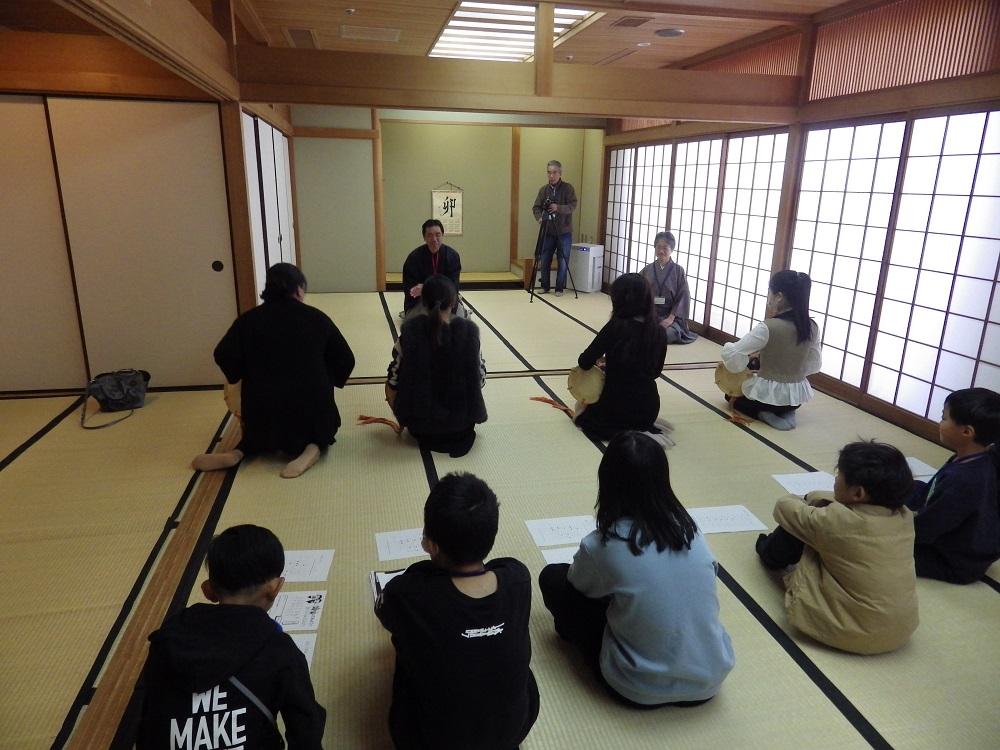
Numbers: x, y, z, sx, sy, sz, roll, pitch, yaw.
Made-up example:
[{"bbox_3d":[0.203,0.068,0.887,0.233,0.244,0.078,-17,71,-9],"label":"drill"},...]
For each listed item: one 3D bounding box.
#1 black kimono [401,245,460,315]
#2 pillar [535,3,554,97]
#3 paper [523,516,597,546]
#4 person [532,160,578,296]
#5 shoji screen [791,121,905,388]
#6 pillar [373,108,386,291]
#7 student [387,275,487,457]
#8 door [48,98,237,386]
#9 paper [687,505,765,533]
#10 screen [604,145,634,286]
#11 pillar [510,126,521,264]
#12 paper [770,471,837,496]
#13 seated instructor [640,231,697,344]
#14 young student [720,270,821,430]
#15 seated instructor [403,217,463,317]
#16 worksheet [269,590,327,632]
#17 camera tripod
[{"bbox_3d":[-0.710,-1.002,6.705,0.650,0.730,0.550,-3,17,-12],"label":"black kimono"},{"bbox_3d":[0.290,-2.140,4.208,0.110,0.560,0.100,-3,17,-12],"label":"pillar"},{"bbox_3d":[0.273,0.644,2.621,0.297,0.002,0.210,-2,17,-10],"label":"paper"},{"bbox_3d":[0.681,-1.854,8.093,0.580,1.660,0.420,2,17,4],"label":"person"},{"bbox_3d":[2.311,-0.818,4.459,0.040,1.760,0.920,-3,17,-12],"label":"shoji screen"},{"bbox_3d":[-1.533,-2.226,8.013,0.116,2.340,0.116,-3,17,-12],"label":"pillar"},{"bbox_3d":[-0.342,-0.081,3.460,0.530,0.900,0.640,-4,17,-15],"label":"student"},{"bbox_3d":[-2.260,-0.794,4.150,0.945,1.830,0.035,-3,17,-12],"label":"door"},{"bbox_3d":[0.963,0.620,2.739,0.297,0.003,0.210,-1,17,-8],"label":"paper"},{"bbox_3d":[1.496,-1.897,7.988,0.035,1.820,0.930,-3,17,-12],"label":"screen"},{"bbox_3d":[0.226,-2.639,9.328,0.110,2.000,0.110,-3,17,-12],"label":"pillar"},{"bbox_3d":[1.513,0.525,3.091,0.297,0.003,0.210,-1,17,-7],"label":"paper"},{"bbox_3d":[1.545,-0.801,5.869,0.520,0.950,0.600,8,18,21],"label":"seated instructor"},{"bbox_3d":[1.680,-0.197,3.938,0.550,0.900,0.660,-7,18,-24],"label":"young student"},{"bbox_3d":[-0.698,-1.112,6.711,0.700,1.000,0.700,-2,17,-8],"label":"seated instructor"},{"bbox_3d":[-0.738,0.781,2.101,0.297,0.003,0.210,0,17,-5],"label":"worksheet"},{"bbox_3d":[0.626,-1.548,7.992,0.660,1.130,0.700,1,17,0],"label":"camera tripod"}]

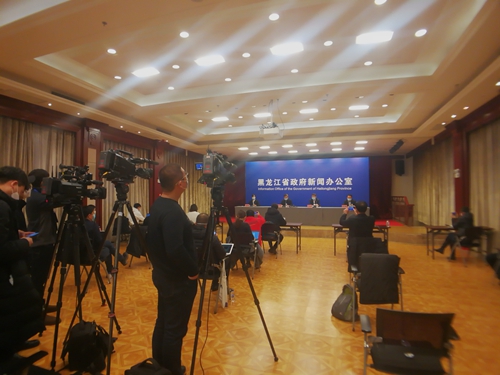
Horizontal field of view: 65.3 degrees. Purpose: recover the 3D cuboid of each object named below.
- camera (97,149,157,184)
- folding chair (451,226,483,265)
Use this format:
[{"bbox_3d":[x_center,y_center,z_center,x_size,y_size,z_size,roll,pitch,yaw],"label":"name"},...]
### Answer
[{"bbox_3d":[-1.101,-0.196,3.506,0.250,0.290,0.560,-2,-1,18],"label":"camera"},{"bbox_3d":[4.880,1.259,8.696,0.500,0.820,0.550,0,-1,-6],"label":"folding chair"}]

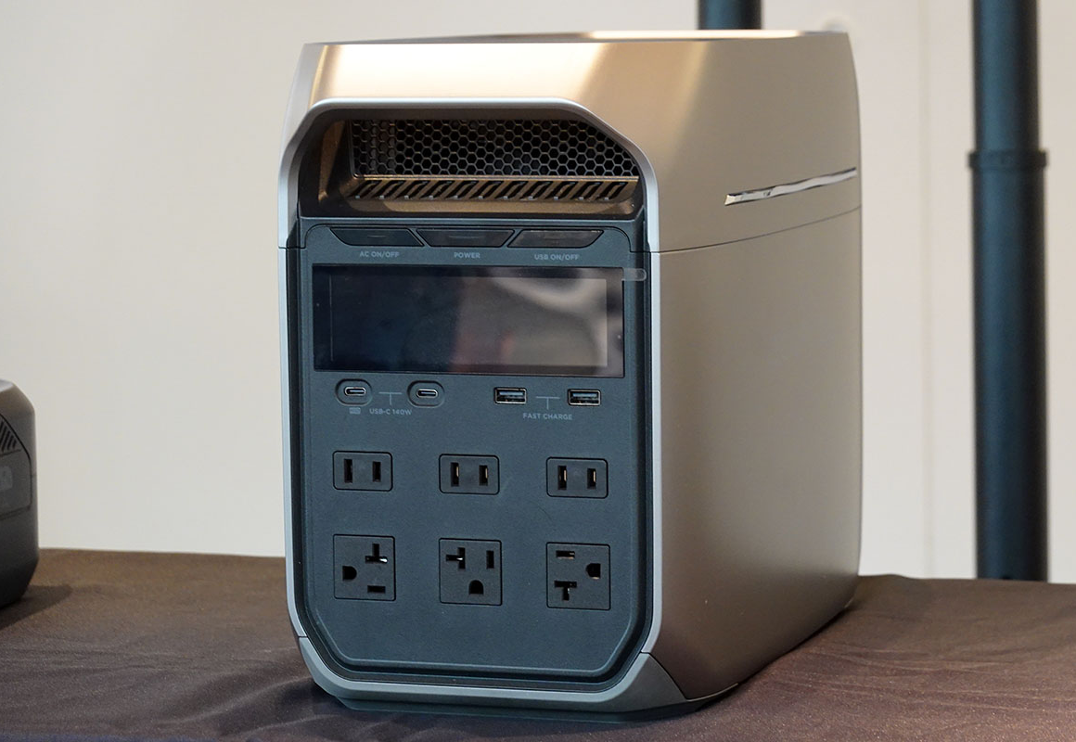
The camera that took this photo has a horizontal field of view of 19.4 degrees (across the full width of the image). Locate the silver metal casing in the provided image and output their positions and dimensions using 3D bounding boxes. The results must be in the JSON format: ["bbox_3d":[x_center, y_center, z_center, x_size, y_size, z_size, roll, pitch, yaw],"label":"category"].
[{"bbox_3d":[0.030,-0.015,1.505,0.202,0.285,0.398,1,6,17],"label":"silver metal casing"}]

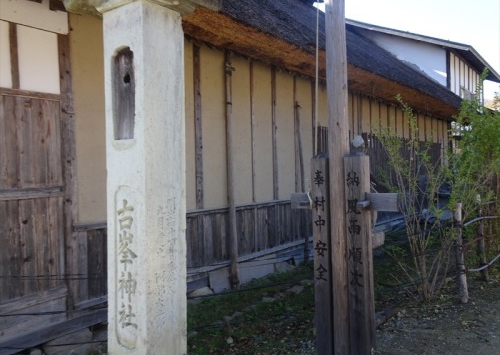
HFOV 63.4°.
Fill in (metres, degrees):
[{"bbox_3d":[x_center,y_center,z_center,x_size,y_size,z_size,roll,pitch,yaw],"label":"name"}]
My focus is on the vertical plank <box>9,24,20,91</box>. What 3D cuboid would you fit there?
[{"bbox_3d":[-2.102,-1.078,3.598,0.050,0.590,0.058,-1,1,40],"label":"vertical plank"}]

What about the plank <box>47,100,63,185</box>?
[{"bbox_3d":[-1.678,-0.299,3.472,0.025,0.719,0.115,-1,0,40],"label":"plank"}]

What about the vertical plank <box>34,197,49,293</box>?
[{"bbox_3d":[-1.948,0.635,3.783,0.020,0.886,0.124,-1,1,40],"label":"vertical plank"}]

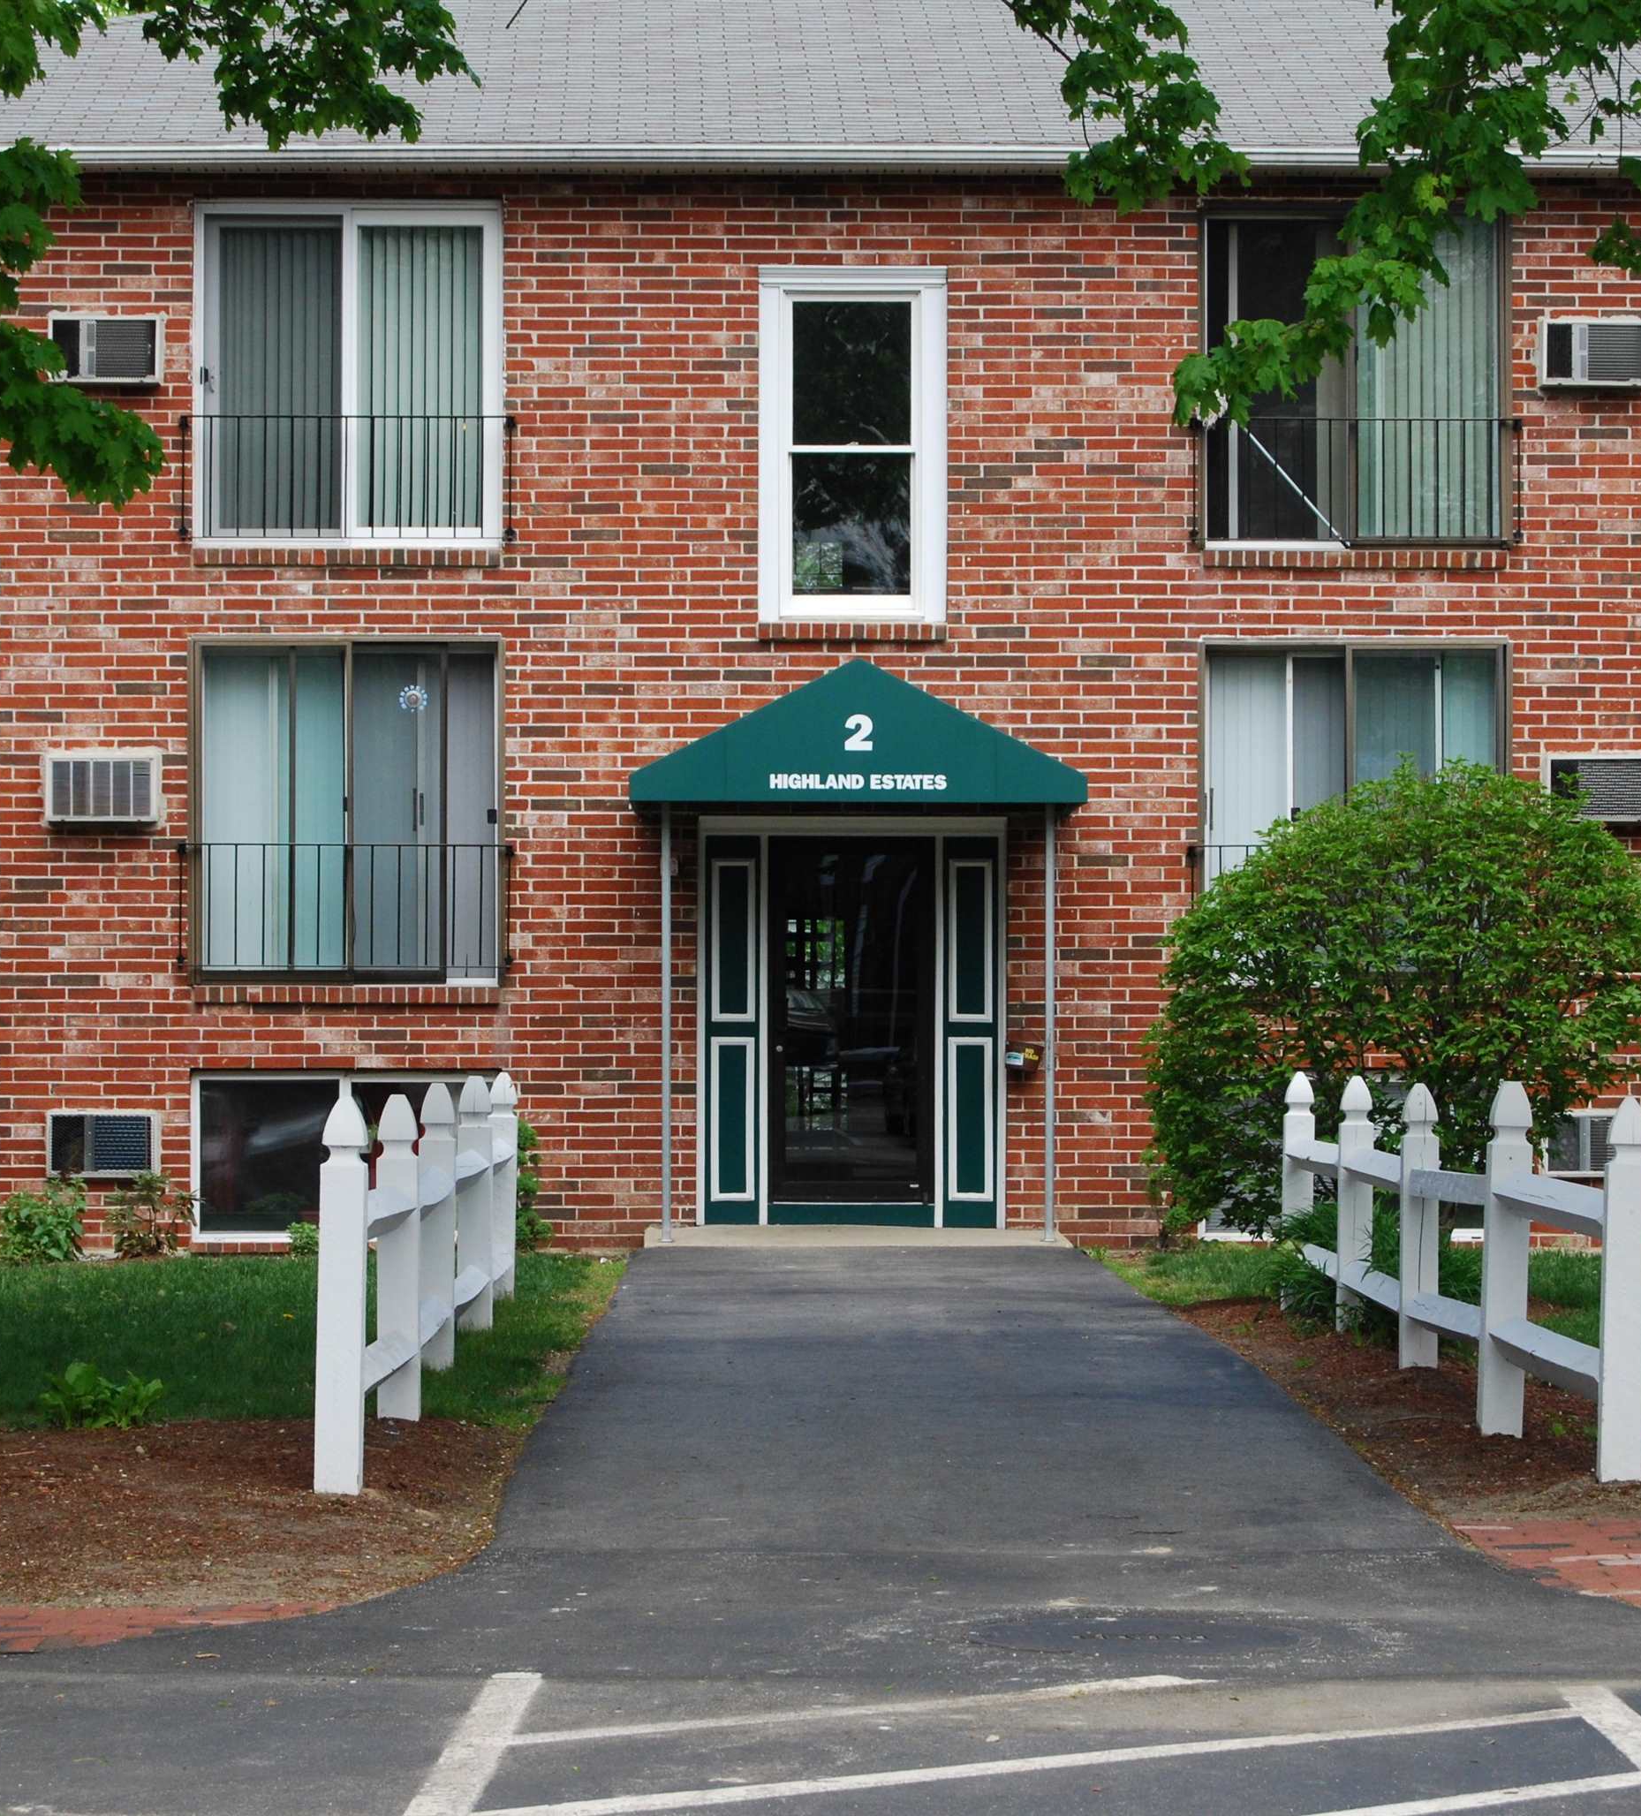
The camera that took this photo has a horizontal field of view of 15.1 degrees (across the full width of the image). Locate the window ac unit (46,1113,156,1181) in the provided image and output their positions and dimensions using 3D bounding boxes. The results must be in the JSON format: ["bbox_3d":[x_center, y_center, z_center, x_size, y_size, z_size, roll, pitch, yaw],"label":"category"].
[{"bbox_3d":[-4.213,1.395,36.380,0.660,0.400,0.420,0,-1,0],"label":"window ac unit"}]

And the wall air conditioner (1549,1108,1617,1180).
[{"bbox_3d":[4.574,1.395,36.380,0.660,0.400,0.420,0,-1,0],"label":"wall air conditioner"}]

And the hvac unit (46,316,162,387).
[{"bbox_3d":[-4.169,-3.245,36.265,0.679,0.409,0.350,0,-2,-1],"label":"hvac unit"}]

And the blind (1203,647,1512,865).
[{"bbox_3d":[3.154,-0.564,36.600,1.780,1.920,0.090,0,-1,0],"label":"blind"}]

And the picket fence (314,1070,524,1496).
[{"bbox_3d":[-1.528,1.273,24.900,0.160,1.210,12.100,0,-1,-1],"label":"picket fence"}]

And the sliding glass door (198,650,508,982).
[{"bbox_3d":[-2.797,-0.577,36.603,1.830,2.020,0.130,0,-1,-1],"label":"sliding glass door"}]

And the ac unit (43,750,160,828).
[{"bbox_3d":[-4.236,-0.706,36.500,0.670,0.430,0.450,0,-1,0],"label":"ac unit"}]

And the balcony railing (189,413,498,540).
[{"bbox_3d":[-2.802,-2.532,36.514,1.920,0.770,0.100,0,-1,-1],"label":"balcony railing"}]

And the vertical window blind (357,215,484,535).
[{"bbox_3d":[-2.375,-3.149,36.778,0.790,1.850,0.080,0,-1,-1],"label":"vertical window blind"}]

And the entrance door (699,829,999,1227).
[{"bbox_3d":[0.181,0.688,36.520,1.790,2.380,0.120,0,-1,0],"label":"entrance door"}]

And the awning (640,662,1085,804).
[{"bbox_3d":[0.214,-0.985,35.670,2.587,0.826,1.250,0,-2,-1],"label":"awning"}]

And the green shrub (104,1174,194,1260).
[{"bbox_3d":[-3.915,1.799,36.100,0.520,0.510,0.450,0,-1,0],"label":"green shrub"}]

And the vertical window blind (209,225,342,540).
[{"bbox_3d":[-3.218,-3.135,36.620,0.790,1.880,0.090,0,-1,0],"label":"vertical window blind"}]

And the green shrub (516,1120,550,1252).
[{"bbox_3d":[-1.737,1.589,35.700,0.380,0.760,0.380,0,-2,-1],"label":"green shrub"}]

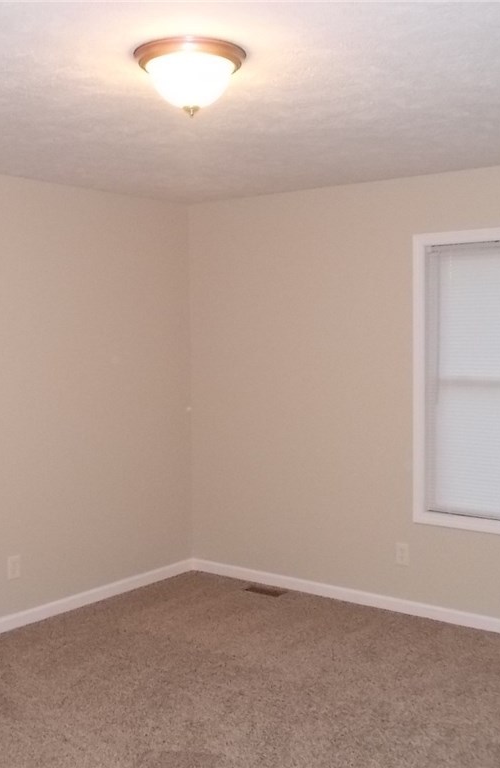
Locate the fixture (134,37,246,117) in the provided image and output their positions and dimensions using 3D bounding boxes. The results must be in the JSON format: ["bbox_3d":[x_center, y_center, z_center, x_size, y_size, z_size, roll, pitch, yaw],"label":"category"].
[{"bbox_3d":[-0.182,-0.918,2.645,0.345,0.185,0.345,0,3,0],"label":"fixture"}]

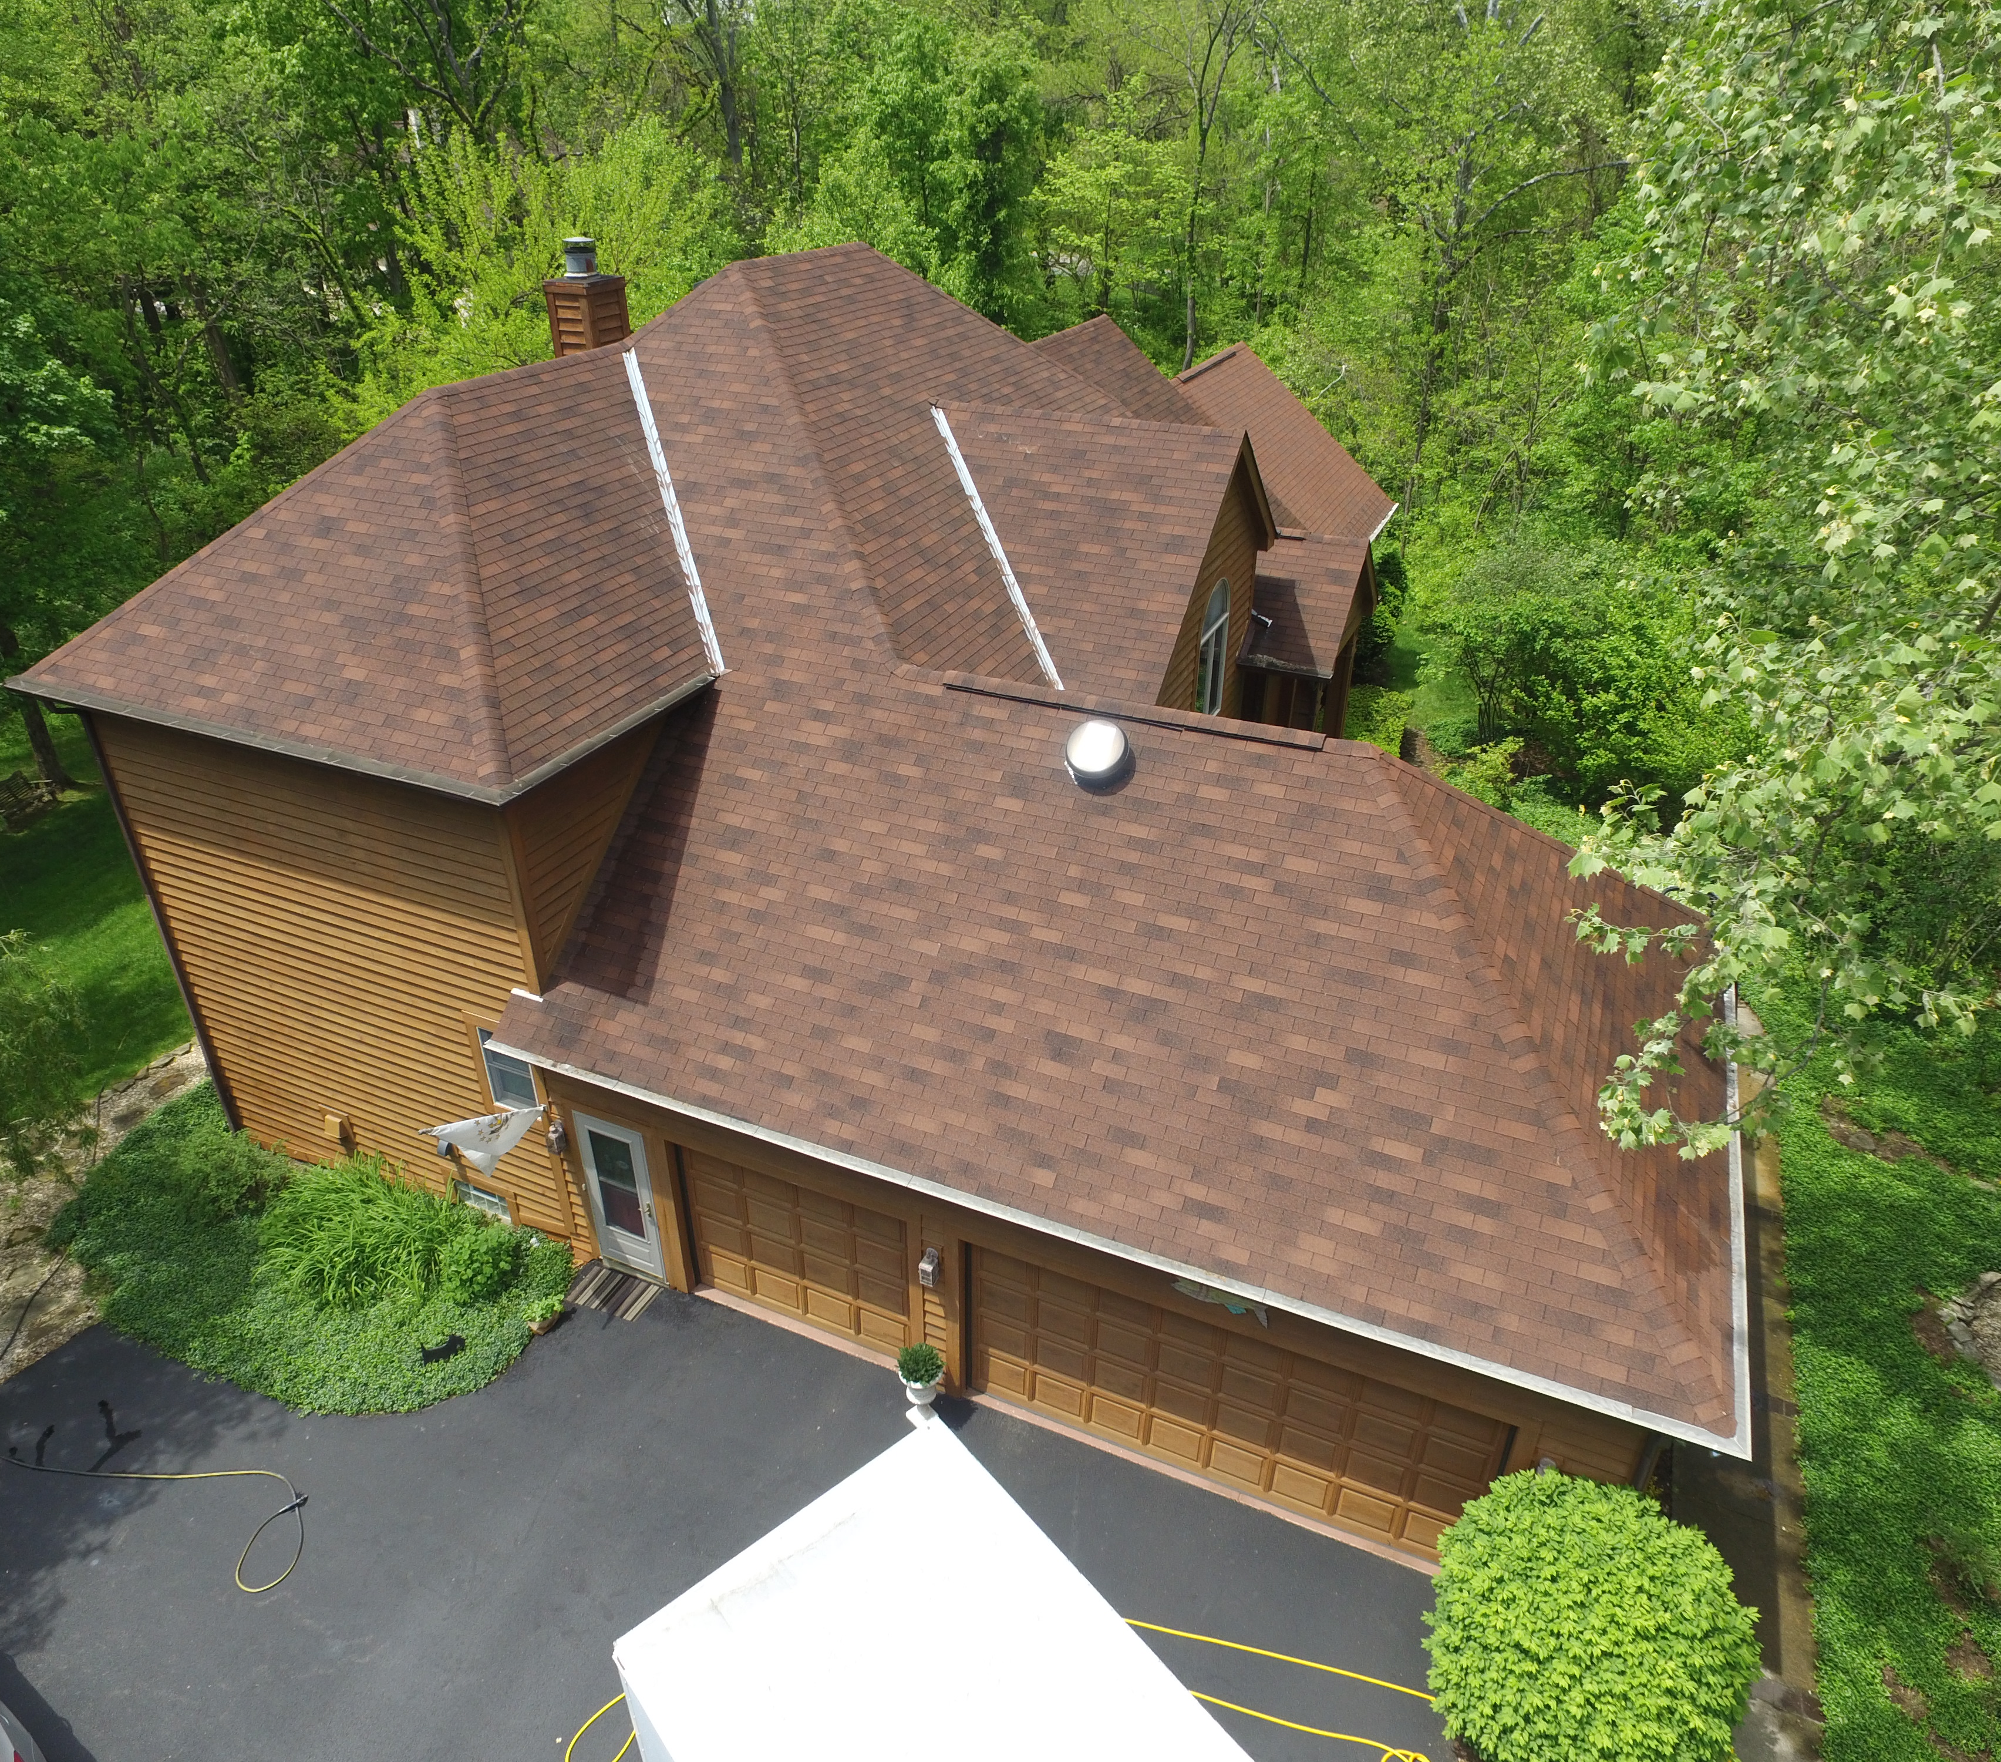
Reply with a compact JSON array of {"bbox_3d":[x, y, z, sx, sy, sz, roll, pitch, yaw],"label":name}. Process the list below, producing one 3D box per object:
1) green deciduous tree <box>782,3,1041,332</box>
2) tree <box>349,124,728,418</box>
[{"bbox_3d":[-2.030,-13.094,32.775,6.162,13.443,5.854,-1,30,-3],"label":"green deciduous tree"},{"bbox_3d":[-8.948,-9.316,27.682,7.458,10.880,7.085,-9,31,-15],"label":"tree"}]

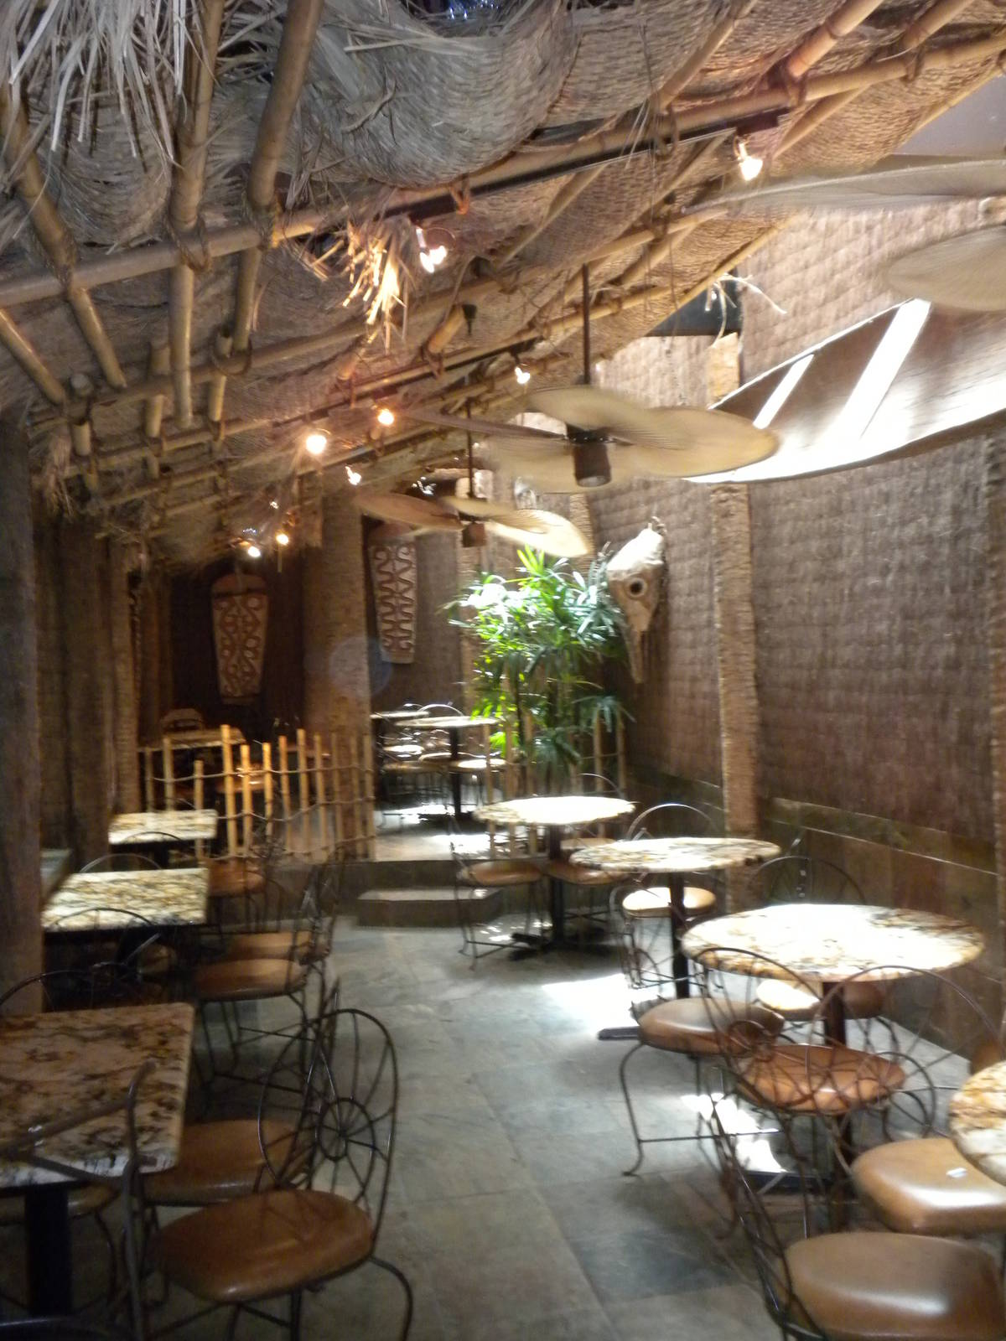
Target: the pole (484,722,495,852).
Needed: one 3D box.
[{"bbox_3d":[-0.080,0.741,8.893,0.048,0.828,0.048,-3,1,-11],"label":"pole"}]

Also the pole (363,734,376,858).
[{"bbox_3d":[-0.823,0.777,8.911,0.045,0.794,0.045,-3,1,-12],"label":"pole"}]

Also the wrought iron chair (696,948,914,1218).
[{"bbox_3d":[0.834,1.121,3.875,0.510,0.860,0.450,-3,2,-42],"label":"wrought iron chair"}]

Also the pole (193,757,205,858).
[{"bbox_3d":[-1.875,0.860,8.865,0.056,0.607,0.056,0,1,0],"label":"pole"}]

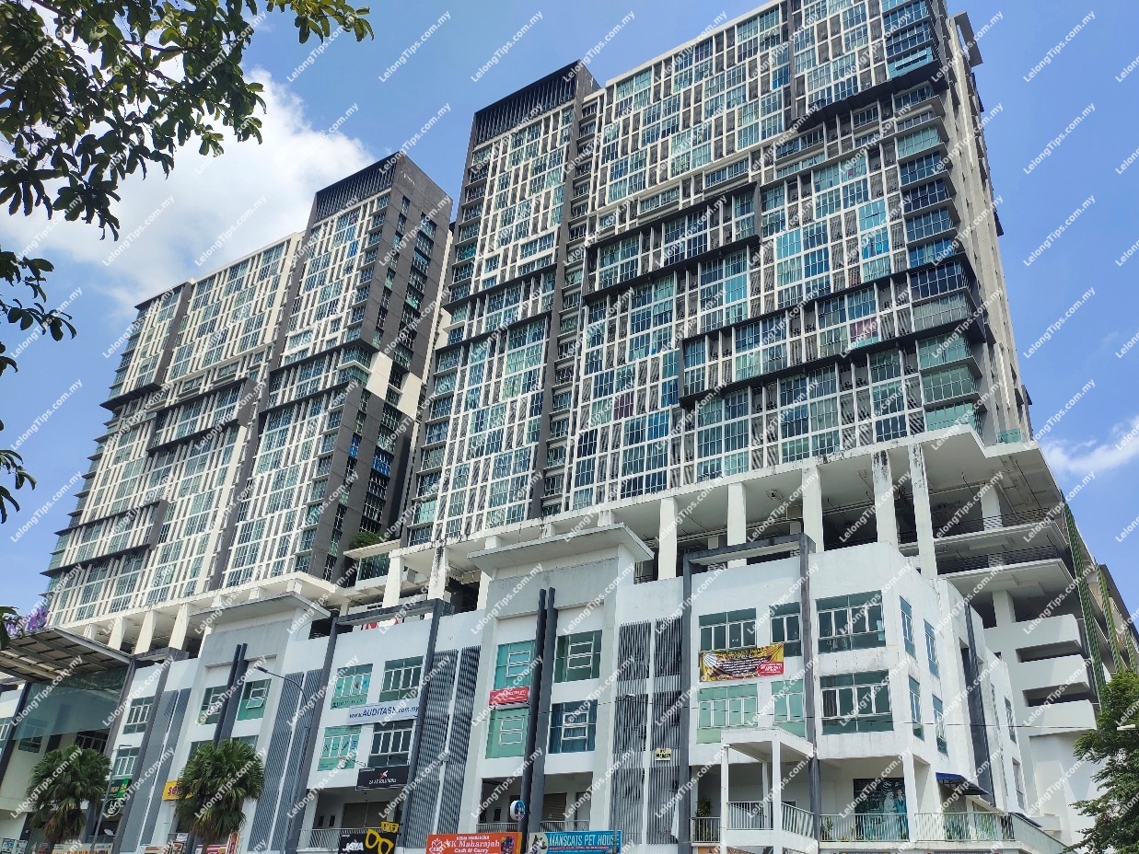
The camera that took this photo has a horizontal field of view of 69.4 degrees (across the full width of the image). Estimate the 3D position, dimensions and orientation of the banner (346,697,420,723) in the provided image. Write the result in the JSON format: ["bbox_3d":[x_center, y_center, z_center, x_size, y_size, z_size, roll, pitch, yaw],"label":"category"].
[{"bbox_3d":[-11.858,18.010,52.020,6.163,1.286,0.129,-16,-35,32],"label":"banner"}]

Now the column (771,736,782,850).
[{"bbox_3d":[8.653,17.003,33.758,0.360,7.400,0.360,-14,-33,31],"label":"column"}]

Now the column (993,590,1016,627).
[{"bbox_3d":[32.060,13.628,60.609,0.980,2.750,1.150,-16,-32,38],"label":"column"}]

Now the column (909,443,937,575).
[{"bbox_3d":[26.046,6.275,60.544,1.018,10.933,1.018,-16,-35,32],"label":"column"}]

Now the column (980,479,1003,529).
[{"bbox_3d":[35.104,7.040,68.291,1.272,4.000,1.100,-14,-33,31],"label":"column"}]

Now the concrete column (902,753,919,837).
[{"bbox_3d":[14.969,16.154,35.711,0.482,3.591,0.482,-16,-35,32],"label":"concrete column"}]

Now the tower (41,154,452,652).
[{"bbox_3d":[-45.456,2.744,122.027,62.000,67.000,18.000,-16,-35,32],"label":"tower"}]

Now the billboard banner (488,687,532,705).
[{"bbox_3d":[-3.598,16.035,48.996,2.700,0.820,0.050,-14,-33,31],"label":"billboard banner"}]

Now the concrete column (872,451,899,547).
[{"bbox_3d":[24.870,5.977,64.665,1.293,8.000,0.950,-14,-33,31],"label":"concrete column"}]

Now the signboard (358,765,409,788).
[{"bbox_3d":[-11.469,21.236,49.948,4.180,1.201,0.161,-16,-35,32],"label":"signboard"}]

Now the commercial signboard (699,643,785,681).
[{"bbox_3d":[8.691,11.998,41.838,4.400,1.480,0.050,-14,-33,31],"label":"commercial signboard"}]

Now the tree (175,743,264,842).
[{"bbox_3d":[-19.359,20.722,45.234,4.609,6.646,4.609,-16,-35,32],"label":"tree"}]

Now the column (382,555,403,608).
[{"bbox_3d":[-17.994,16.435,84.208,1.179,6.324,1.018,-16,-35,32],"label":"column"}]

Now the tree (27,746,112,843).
[{"bbox_3d":[-27.677,22.402,45.114,3.800,8.600,3.800,-14,-33,31],"label":"tree"}]

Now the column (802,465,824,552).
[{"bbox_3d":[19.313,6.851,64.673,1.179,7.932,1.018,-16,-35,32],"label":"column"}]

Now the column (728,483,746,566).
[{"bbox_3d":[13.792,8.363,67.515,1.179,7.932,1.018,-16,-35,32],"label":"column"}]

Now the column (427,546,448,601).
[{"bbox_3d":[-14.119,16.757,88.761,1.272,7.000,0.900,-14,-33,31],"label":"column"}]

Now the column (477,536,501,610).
[{"bbox_3d":[-8.309,15.504,85.297,1.219,7.800,0.900,-14,-33,31],"label":"column"}]

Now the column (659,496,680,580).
[{"bbox_3d":[9.039,10.646,74.997,1.272,8.000,0.900,-14,-33,31],"label":"column"}]

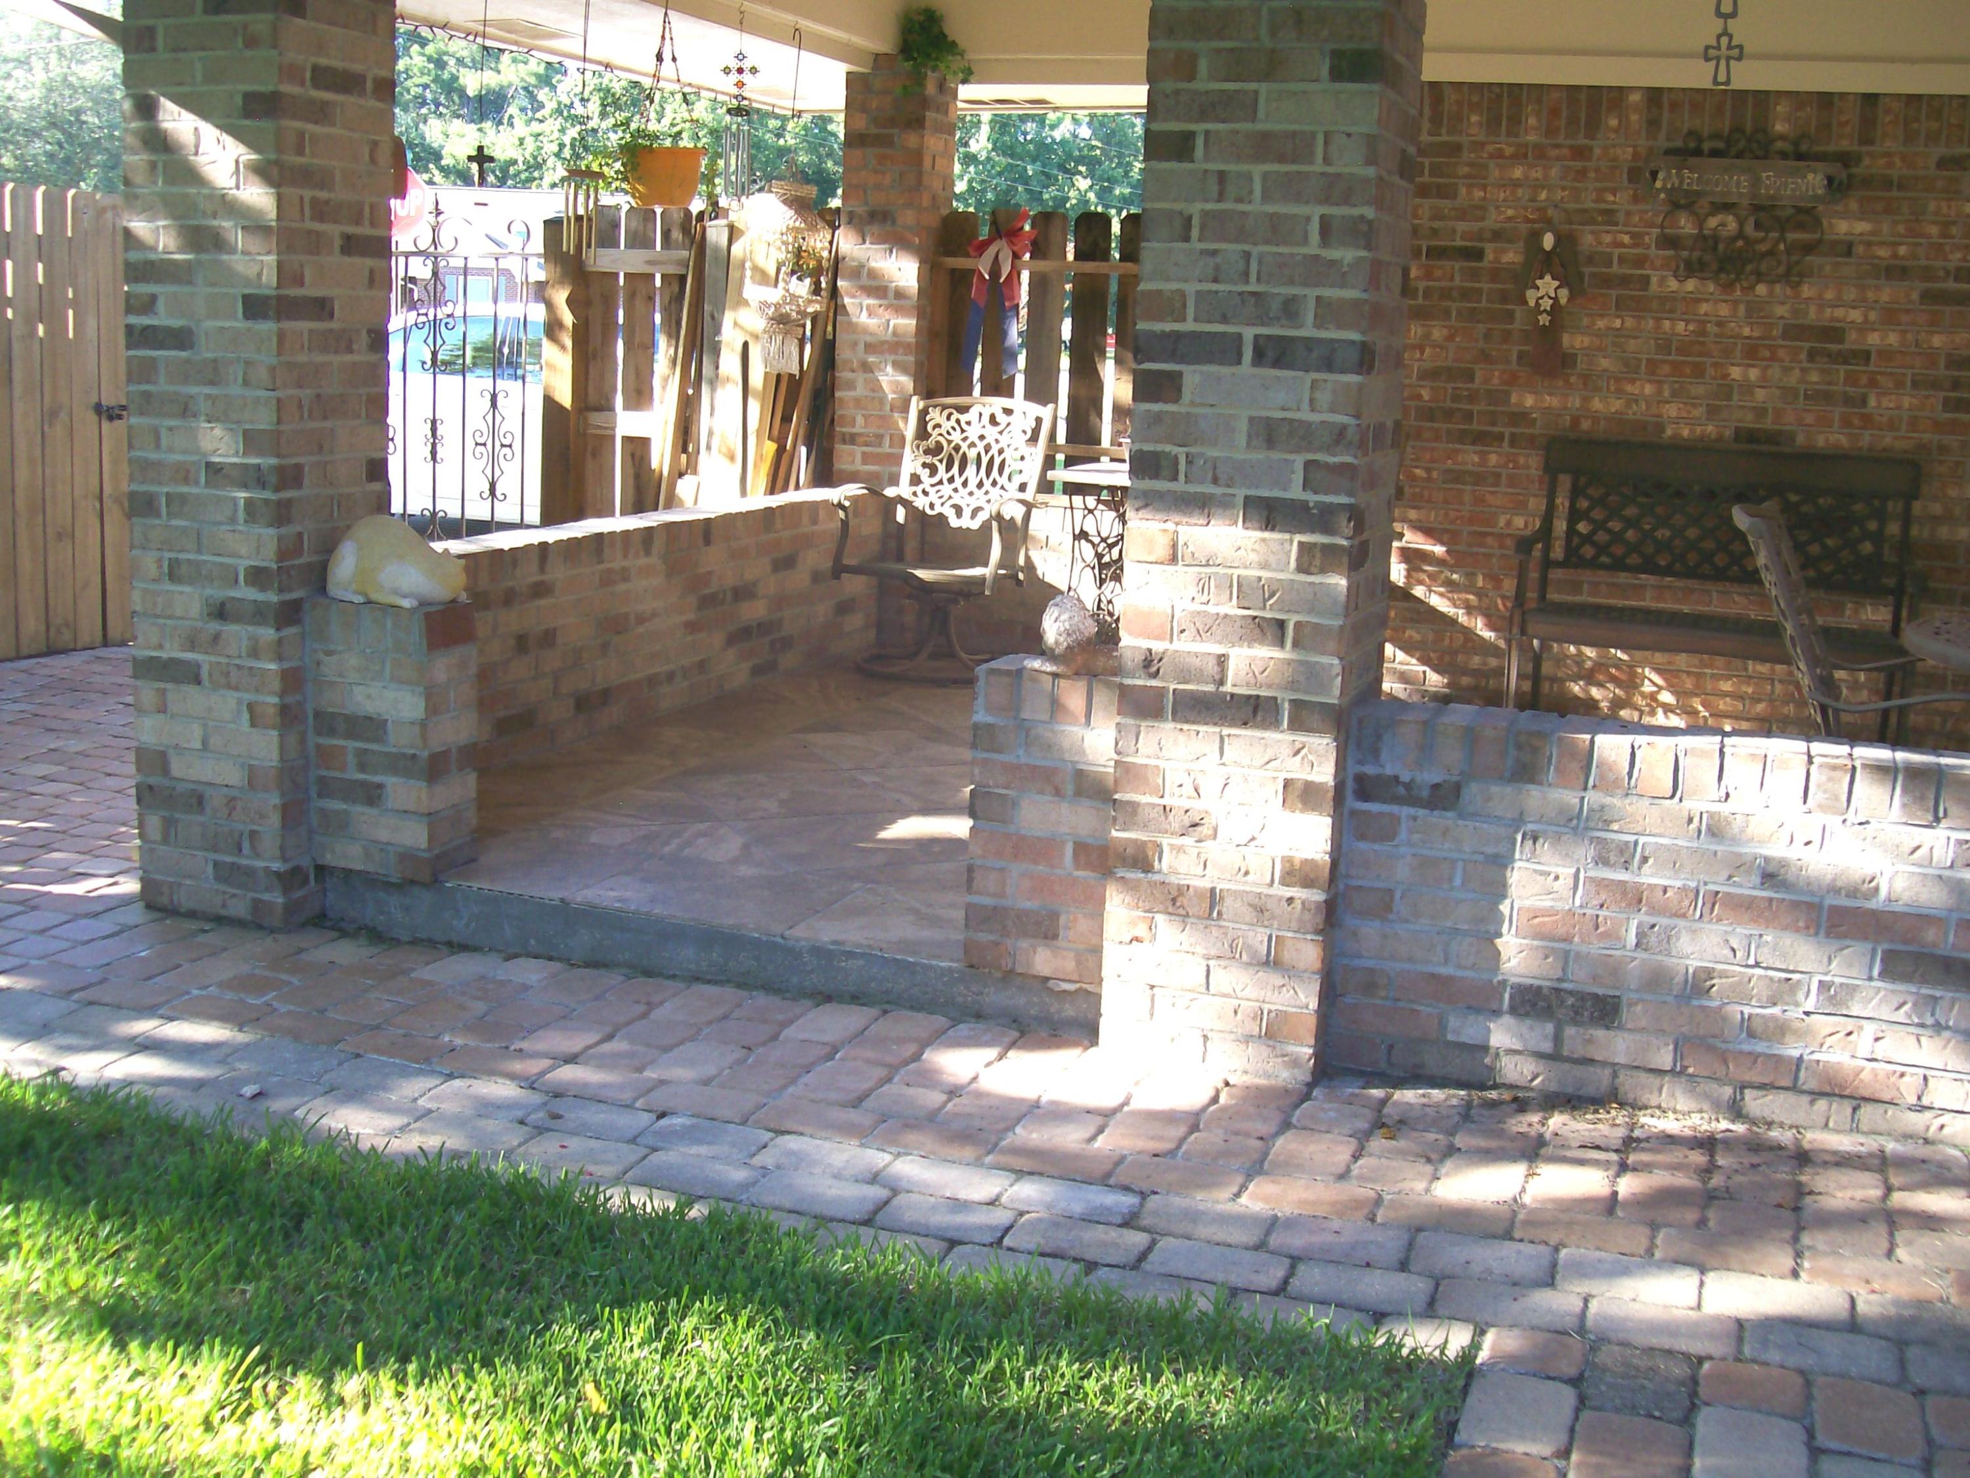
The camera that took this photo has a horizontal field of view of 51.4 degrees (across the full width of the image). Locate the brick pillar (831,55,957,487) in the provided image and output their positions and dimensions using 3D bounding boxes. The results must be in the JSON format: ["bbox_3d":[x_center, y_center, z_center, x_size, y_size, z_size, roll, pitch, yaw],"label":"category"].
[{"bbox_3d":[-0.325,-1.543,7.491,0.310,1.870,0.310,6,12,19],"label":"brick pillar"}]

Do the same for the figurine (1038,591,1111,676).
[{"bbox_3d":[0.162,-0.196,3.724,0.128,0.148,0.125,6,12,19],"label":"figurine"}]

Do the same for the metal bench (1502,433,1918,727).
[{"bbox_3d":[2.243,-0.435,6.307,1.220,0.894,0.610,6,12,19],"label":"metal bench"}]

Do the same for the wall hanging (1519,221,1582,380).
[{"bbox_3d":[1.837,-1.419,6.668,0.200,0.490,0.060,6,12,19],"label":"wall hanging"}]

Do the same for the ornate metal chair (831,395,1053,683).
[{"bbox_3d":[-0.156,-0.686,7.015,0.600,0.927,0.620,8,12,27],"label":"ornate metal chair"}]

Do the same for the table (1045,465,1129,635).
[{"bbox_3d":[0.487,-0.544,6.966,0.480,0.712,0.470,6,12,19],"label":"table"}]

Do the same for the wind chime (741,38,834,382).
[{"bbox_3d":[-0.630,-1.726,6.564,0.280,1.100,0.250,6,12,19],"label":"wind chime"}]

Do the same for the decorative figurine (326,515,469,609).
[{"bbox_3d":[-1.222,-0.374,4.269,0.310,0.188,0.180,3,11,4],"label":"decorative figurine"}]

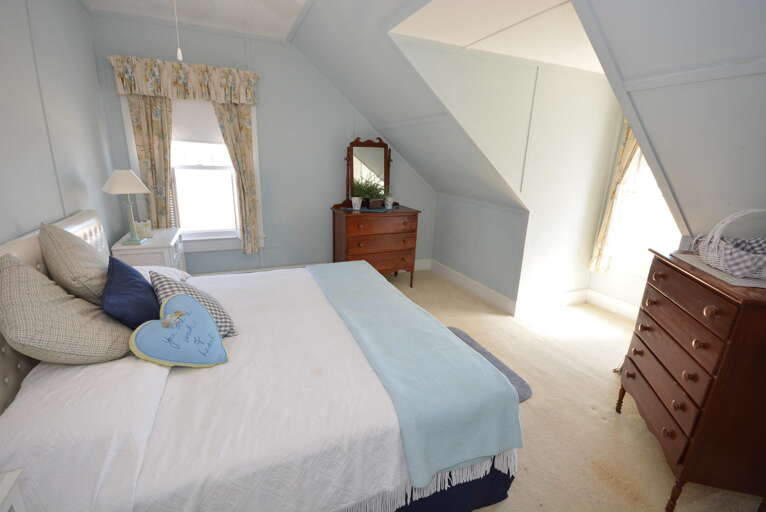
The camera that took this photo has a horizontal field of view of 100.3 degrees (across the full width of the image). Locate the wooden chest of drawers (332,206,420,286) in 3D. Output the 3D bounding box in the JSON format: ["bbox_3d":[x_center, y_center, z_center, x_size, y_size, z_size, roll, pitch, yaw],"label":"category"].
[{"bbox_3d":[-0.096,-0.083,3.994,0.979,0.979,0.444,-5,18,-24],"label":"wooden chest of drawers"}]

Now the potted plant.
[{"bbox_3d":[-0.139,-0.708,3.805,0.337,0.306,0.275,-5,18,-24],"label":"potted plant"}]

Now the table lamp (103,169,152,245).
[{"bbox_3d":[-2.036,-0.388,2.578,0.275,0.589,0.275,-5,18,-24],"label":"table lamp"}]

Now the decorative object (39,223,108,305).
[{"bbox_3d":[-1.539,0.080,1.693,0.184,0.444,0.444,-31,54,-13],"label":"decorative object"}]

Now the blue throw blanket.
[{"bbox_3d":[-0.031,0.459,2.088,0.627,0.337,1.897,-4,18,-22],"label":"blue throw blanket"}]

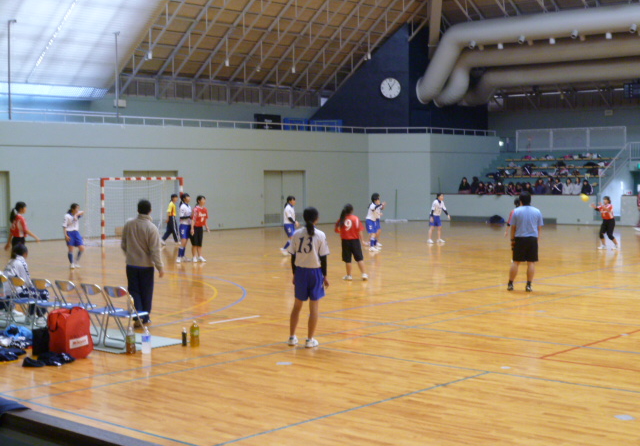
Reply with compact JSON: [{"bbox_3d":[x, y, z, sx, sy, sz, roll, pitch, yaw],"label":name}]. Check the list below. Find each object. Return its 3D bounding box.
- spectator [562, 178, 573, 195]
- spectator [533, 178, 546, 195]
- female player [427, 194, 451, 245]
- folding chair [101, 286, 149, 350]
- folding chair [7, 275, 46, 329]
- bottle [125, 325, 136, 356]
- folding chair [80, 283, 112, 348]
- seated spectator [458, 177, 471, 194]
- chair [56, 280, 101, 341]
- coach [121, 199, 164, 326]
[{"bbox_3d":[9.992,-1.165,42.544,0.460,1.220,0.700,2,3,42],"label":"spectator"},{"bbox_3d":[8.995,-1.255,42.985,0.460,1.120,0.550,2,4,42],"label":"spectator"},{"bbox_3d":[3.614,-0.176,32.034,0.620,1.510,0.450,-3,3,-38],"label":"female player"},{"bbox_3d":[-2.363,1.118,12.779,0.460,0.755,0.470,2,3,42],"label":"folding chair"},{"bbox_3d":[-3.918,1.071,14.145,0.460,0.755,0.470,2,3,42],"label":"folding chair"},{"bbox_3d":[-2.208,1.368,12.300,0.105,0.310,0.100,-1,3,-3],"label":"bottle"},{"bbox_3d":[-2.730,1.134,13.202,0.460,0.750,0.460,1,3,38],"label":"folding chair"},{"bbox_3d":[6.289,-1.304,45.862,0.520,1.270,0.700,2,3,42],"label":"seated spectator"},{"bbox_3d":[-3.120,1.120,13.606,0.460,0.750,0.460,1,3,38],"label":"chair"},{"bbox_3d":[-2.513,0.560,14.868,0.580,1.740,0.400,0,3,10],"label":"coach"}]

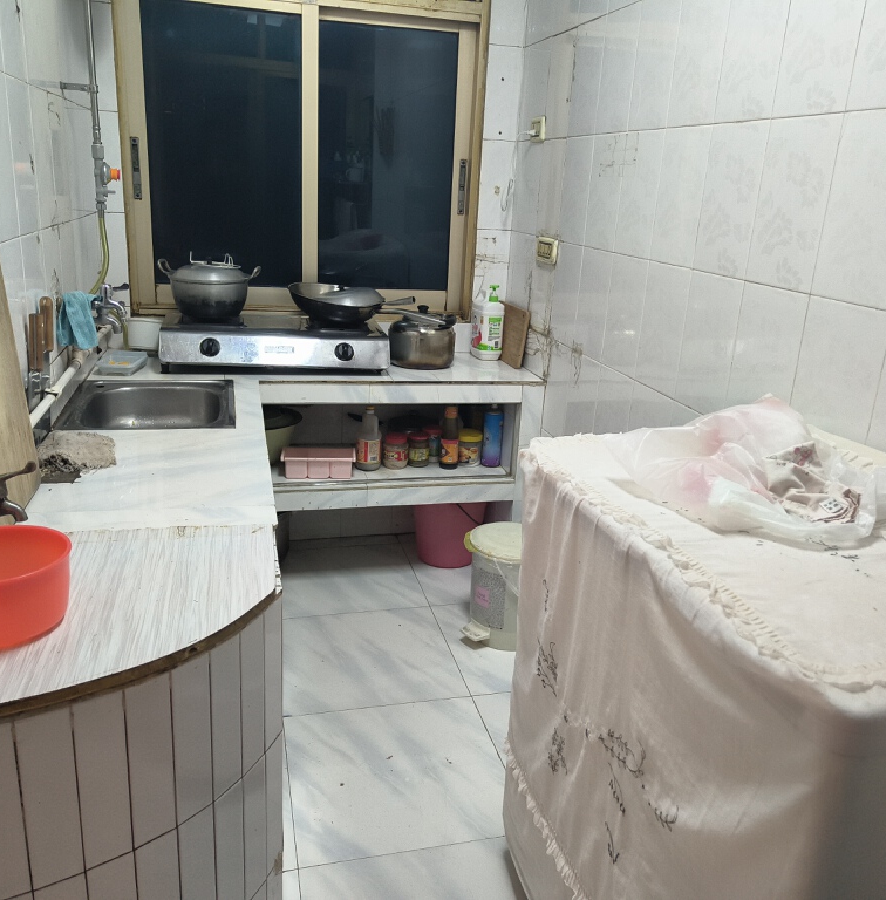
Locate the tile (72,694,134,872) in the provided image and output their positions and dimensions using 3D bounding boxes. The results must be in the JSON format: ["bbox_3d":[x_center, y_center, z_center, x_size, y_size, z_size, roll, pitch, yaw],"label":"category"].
[{"bbox_3d":[-0.419,0.406,1.022,0.060,0.240,0.009,-11,22,-37],"label":"tile"}]

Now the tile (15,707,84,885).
[{"bbox_3d":[-0.467,0.414,0.988,0.060,0.240,0.009,-9,21,-33],"label":"tile"}]

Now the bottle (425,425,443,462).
[{"bbox_3d":[-0.027,-0.019,2.938,0.071,0.112,0.071,3,18,-1],"label":"bottle"}]

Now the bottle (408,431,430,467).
[{"bbox_3d":[-0.081,0.001,2.807,0.065,0.104,0.065,-2,18,-14],"label":"bottle"}]

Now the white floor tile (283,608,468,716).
[{"bbox_3d":[-0.226,0.600,2.414,0.500,0.012,0.500,-2,18,-14],"label":"white floor tile"}]

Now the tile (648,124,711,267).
[{"bbox_3d":[0.538,-0.570,1.878,0.010,0.298,0.200,-2,18,-14],"label":"tile"}]

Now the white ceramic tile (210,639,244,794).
[{"bbox_3d":[-0.305,0.370,1.152,0.009,0.240,0.060,12,20,26],"label":"white ceramic tile"}]

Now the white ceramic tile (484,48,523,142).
[{"bbox_3d":[0.208,-1.213,2.840,0.124,0.298,0.010,-2,18,-14],"label":"white ceramic tile"}]

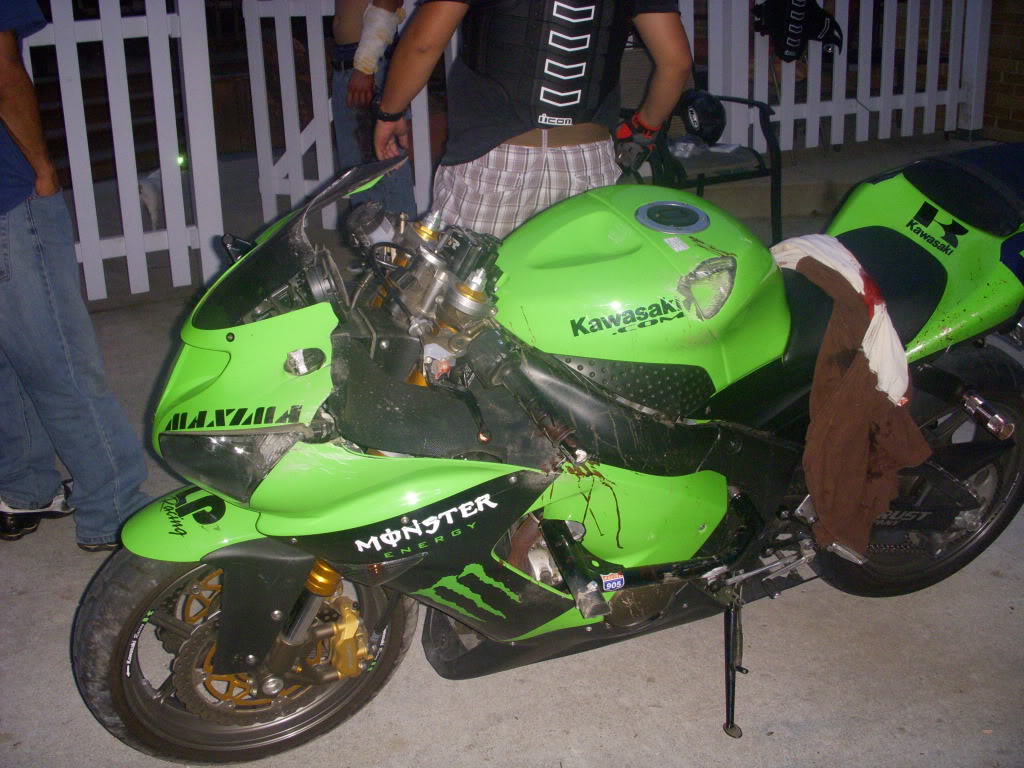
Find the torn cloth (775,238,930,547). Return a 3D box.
[{"bbox_3d":[0.607,0.025,2.061,0.320,0.570,0.240,-9,20,-21],"label":"torn cloth"}]

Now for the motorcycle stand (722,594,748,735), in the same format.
[{"bbox_3d":[0.405,0.513,2.060,0.050,0.260,0.050,4,-10,-25],"label":"motorcycle stand"}]

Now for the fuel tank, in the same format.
[{"bbox_3d":[0.202,-0.171,1.818,0.560,0.290,0.360,-10,35,-20],"label":"fuel tank"}]

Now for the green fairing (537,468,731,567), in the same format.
[{"bbox_3d":[0.198,0.212,1.842,0.360,0.230,0.070,-10,35,-20],"label":"green fairing"}]

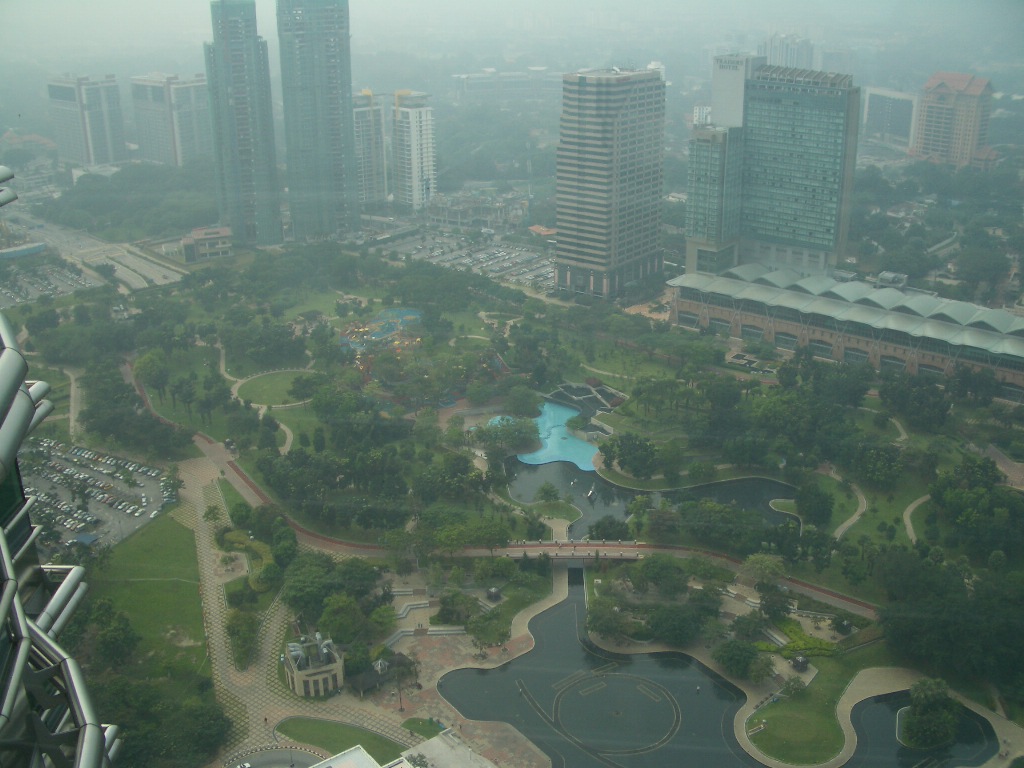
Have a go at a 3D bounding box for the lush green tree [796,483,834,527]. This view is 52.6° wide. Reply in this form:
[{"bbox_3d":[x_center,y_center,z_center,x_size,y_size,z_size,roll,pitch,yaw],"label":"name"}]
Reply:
[{"bbox_3d":[100.150,40.330,341.860,11.900,12.500,11.900,6,22,17],"label":"lush green tree"}]

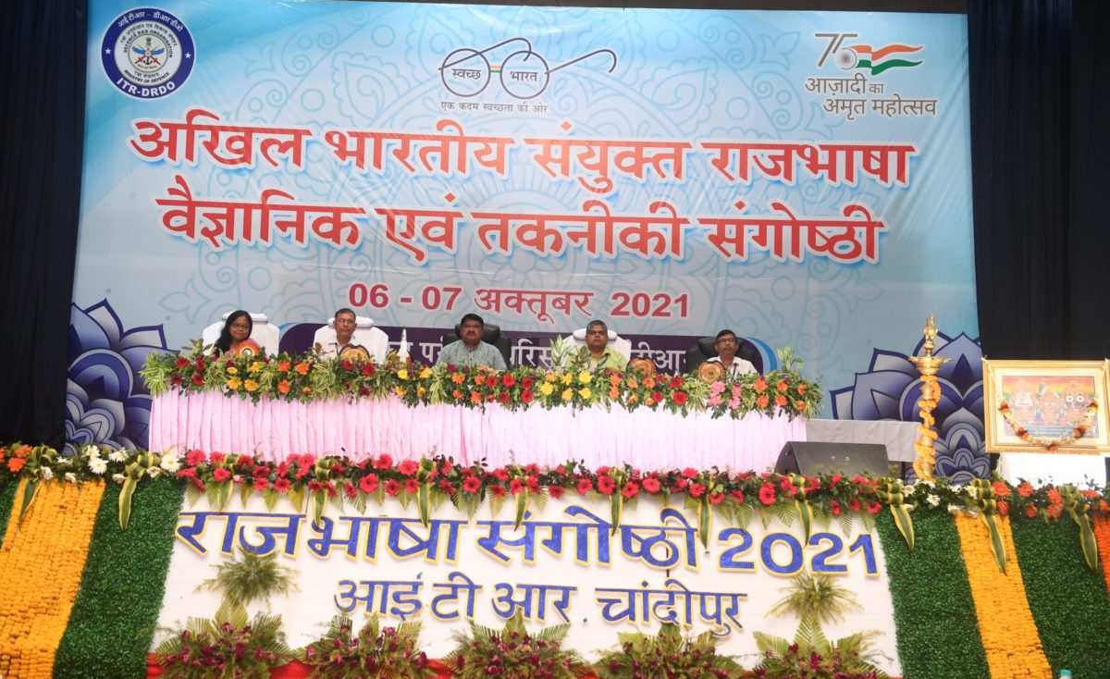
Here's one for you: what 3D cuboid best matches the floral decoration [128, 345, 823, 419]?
[{"bbox_3d":[-0.529,0.316,8.768,4.850,0.440,0.360,2,-6,0],"label":"floral decoration"}]

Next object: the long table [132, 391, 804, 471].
[{"bbox_3d":[-0.549,0.678,9.100,4.680,0.740,0.650,2,-6,0],"label":"long table"}]

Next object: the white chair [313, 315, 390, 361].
[{"bbox_3d":[-1.673,0.414,9.759,0.660,1.250,0.720,2,-6,0],"label":"white chair"}]

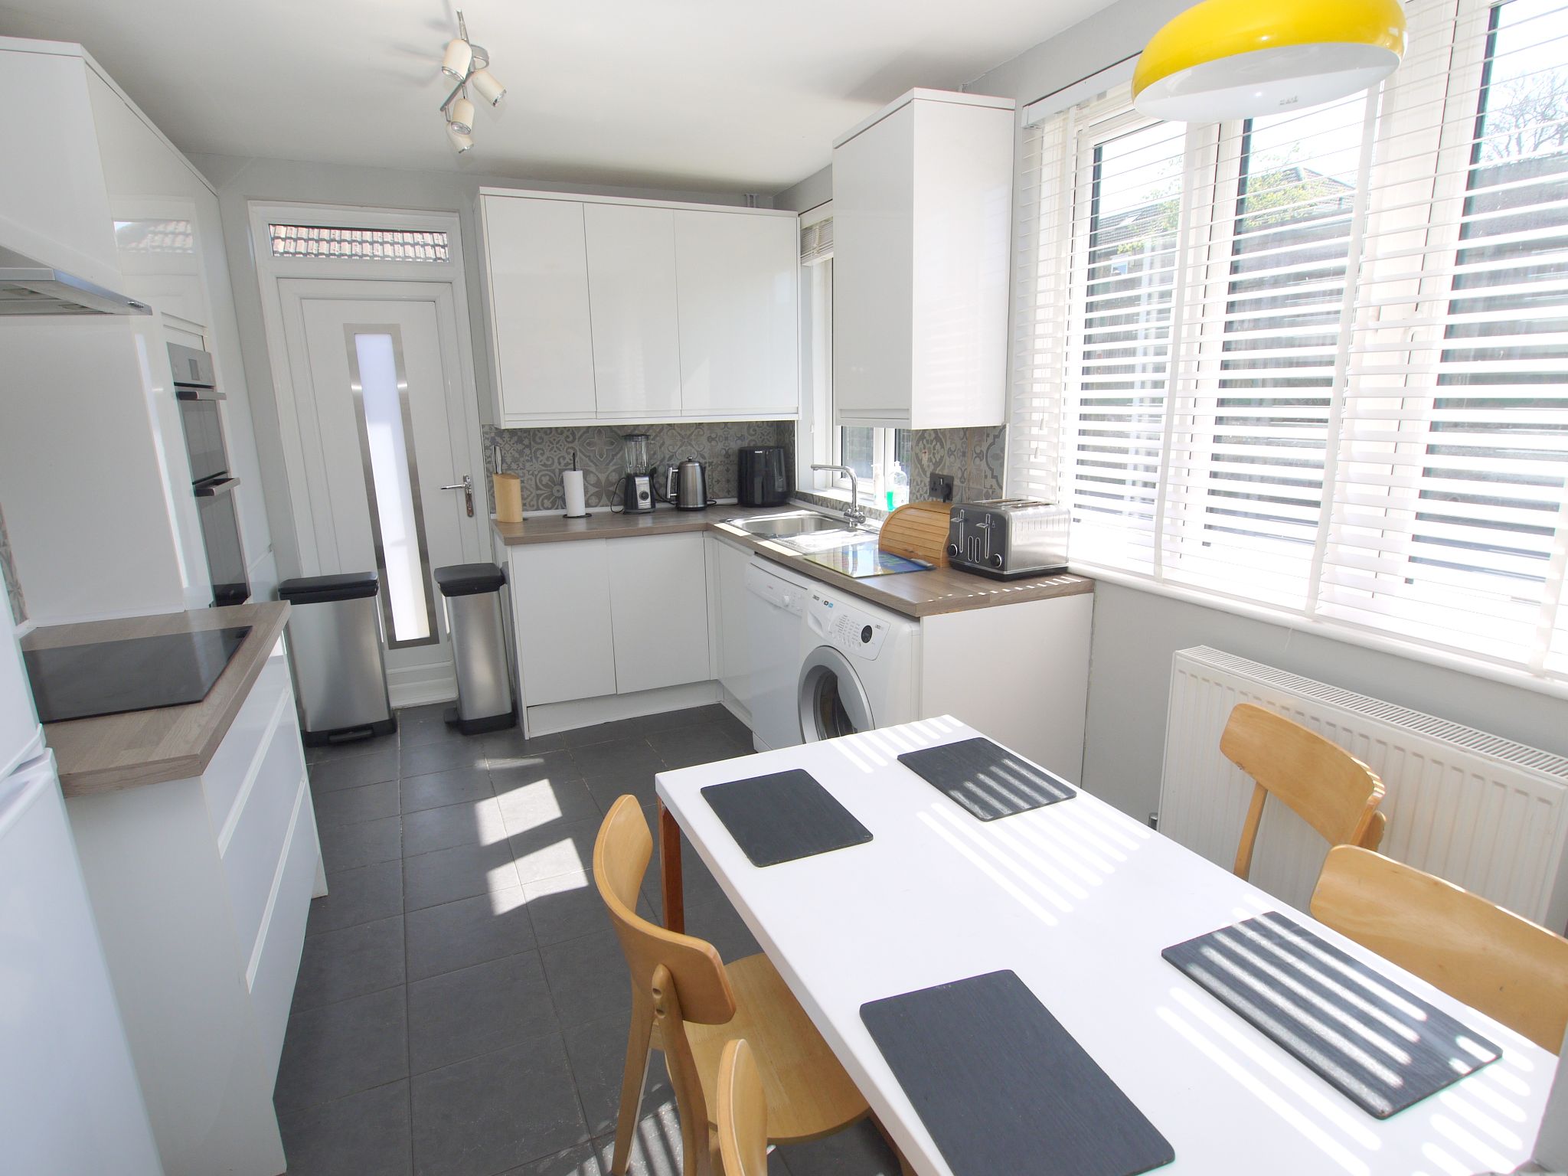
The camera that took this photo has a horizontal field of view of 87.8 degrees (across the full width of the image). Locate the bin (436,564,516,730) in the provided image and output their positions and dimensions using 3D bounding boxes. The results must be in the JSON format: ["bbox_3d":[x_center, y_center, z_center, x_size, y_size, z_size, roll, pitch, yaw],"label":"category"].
[{"bbox_3d":[-1.442,0.276,3.806,0.300,0.715,0.360,-7,15,-24],"label":"bin"}]

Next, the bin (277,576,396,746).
[{"bbox_3d":[-2.003,0.311,3.696,0.380,0.715,0.290,-7,15,-24],"label":"bin"}]

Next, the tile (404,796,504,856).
[{"bbox_3d":[-1.165,0.848,2.881,0.328,0.010,0.324,-7,14,-24],"label":"tile"}]

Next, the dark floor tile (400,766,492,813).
[{"bbox_3d":[-1.304,0.784,3.168,0.328,0.010,0.324,-7,14,-24],"label":"dark floor tile"}]

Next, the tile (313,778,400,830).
[{"bbox_3d":[-1.619,0.827,3.064,0.330,0.010,0.330,-7,14,-24],"label":"tile"}]

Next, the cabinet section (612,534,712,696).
[{"bbox_3d":[-0.579,0.112,3.798,0.455,0.724,0.020,-7,15,-24],"label":"cabinet section"}]

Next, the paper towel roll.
[{"bbox_3d":[-1.029,-0.464,4.029,0.097,0.220,0.097,-7,15,-24],"label":"paper towel roll"}]

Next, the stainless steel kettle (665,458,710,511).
[{"bbox_3d":[-0.494,-0.541,4.224,0.225,0.262,0.163,-4,14,-13],"label":"stainless steel kettle"}]

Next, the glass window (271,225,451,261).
[{"bbox_3d":[-1.863,-1.518,3.611,0.705,0.135,0.030,-7,15,-24],"label":"glass window"}]

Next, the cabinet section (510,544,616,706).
[{"bbox_3d":[-0.965,0.160,3.623,0.400,0.724,0.020,-7,15,-24],"label":"cabinet section"}]

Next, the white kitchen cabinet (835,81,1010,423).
[{"bbox_3d":[0.451,-1.042,2.755,0.358,0.964,0.512,-7,14,-23],"label":"white kitchen cabinet"}]

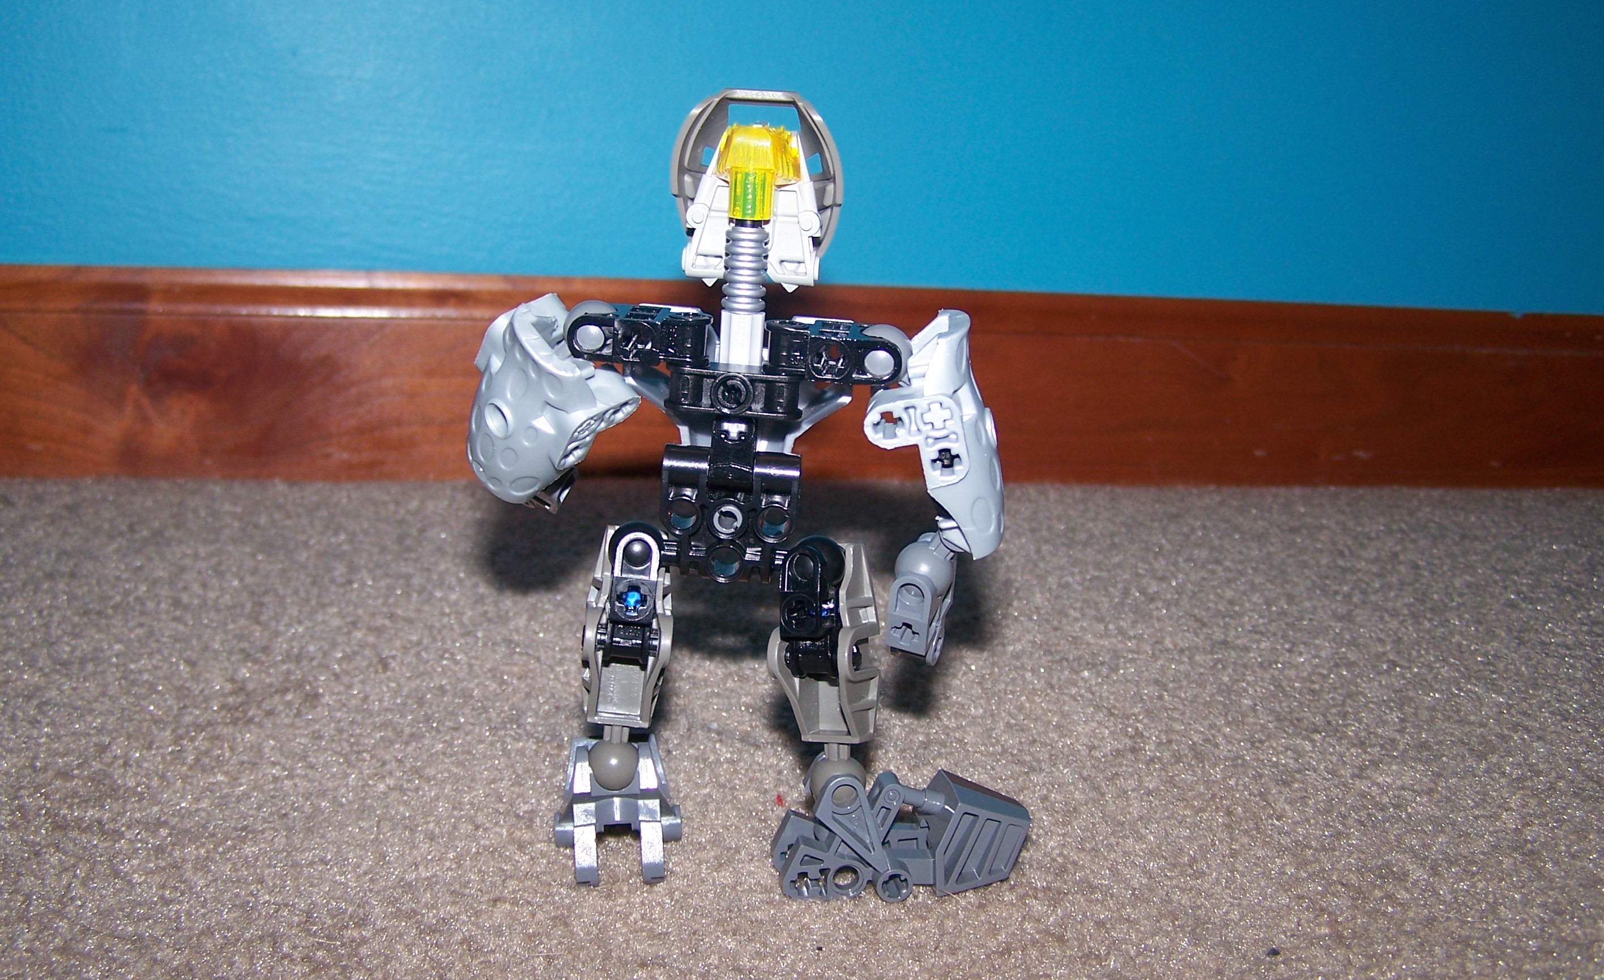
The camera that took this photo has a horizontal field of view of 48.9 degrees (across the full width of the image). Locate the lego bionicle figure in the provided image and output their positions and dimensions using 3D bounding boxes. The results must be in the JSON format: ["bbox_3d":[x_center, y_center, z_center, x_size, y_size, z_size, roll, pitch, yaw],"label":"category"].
[{"bbox_3d":[-0.007,-0.001,0.319,0.101,0.143,0.063,3,11,2],"label":"lego bionicle figure"}]

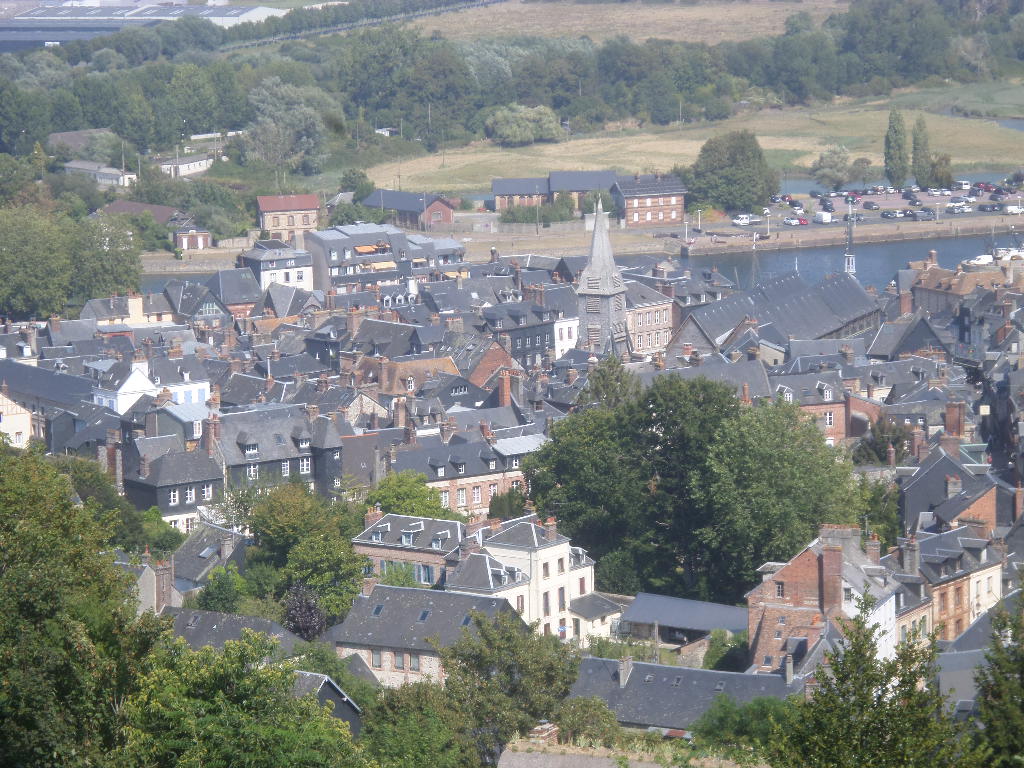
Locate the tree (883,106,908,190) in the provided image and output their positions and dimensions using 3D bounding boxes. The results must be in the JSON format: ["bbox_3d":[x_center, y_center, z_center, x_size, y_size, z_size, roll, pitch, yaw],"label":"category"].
[{"bbox_3d":[98.264,-59.981,945.000,5.700,20.900,5.600,-1,8,0],"label":"tree"}]

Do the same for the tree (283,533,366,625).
[{"bbox_3d":[-18.762,19.668,372.000,8.100,9.711,8.100,0,8,0],"label":"tree"}]

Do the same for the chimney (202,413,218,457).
[{"bbox_3d":[-33.445,5.668,415.000,0.800,4.900,1.400,-6,9,-33],"label":"chimney"}]

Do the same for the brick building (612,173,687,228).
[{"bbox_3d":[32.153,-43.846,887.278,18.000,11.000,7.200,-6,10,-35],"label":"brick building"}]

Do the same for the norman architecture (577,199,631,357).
[{"bbox_3d":[14.303,-16.397,579.956,6.400,25.500,6.400,5,10,28],"label":"norman architecture"}]

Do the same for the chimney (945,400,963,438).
[{"bbox_3d":[56.372,4.576,470.000,1.900,4.900,1.200,3,9,30],"label":"chimney"}]

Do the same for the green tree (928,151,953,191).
[{"bbox_3d":[109.637,-54.307,945.000,6.600,9.800,6.400,-1,8,0],"label":"green tree"}]

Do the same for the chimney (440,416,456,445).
[{"bbox_3d":[-7.539,5.439,439.245,1.300,3.200,1.400,-5,10,-32],"label":"chimney"}]

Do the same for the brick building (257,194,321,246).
[{"bbox_3d":[-51.604,-37.312,841.250,13.600,10.600,6.800,-4,9,-26],"label":"brick building"}]

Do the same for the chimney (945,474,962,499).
[{"bbox_3d":[48.411,11.281,405.000,1.600,2.650,0.800,-1,8,-6],"label":"chimney"}]

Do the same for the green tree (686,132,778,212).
[{"bbox_3d":[49.000,-47.432,819.342,19.500,17.500,18.500,0,9,0],"label":"green tree"}]

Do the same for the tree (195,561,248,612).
[{"bbox_3d":[-29.010,20.551,368.000,5.100,5.490,5.100,0,8,0],"label":"tree"}]

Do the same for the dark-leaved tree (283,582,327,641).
[{"bbox_3d":[-20.595,22.778,367.000,4.300,6.400,4.200,-1,8,0],"label":"dark-leaved tree"}]

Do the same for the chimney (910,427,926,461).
[{"bbox_3d":[49.005,7.100,445.000,1.400,4.000,0.950,-4,8,-18],"label":"chimney"}]

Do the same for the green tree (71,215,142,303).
[{"bbox_3d":[-70.184,-21.012,641.265,12.500,16.500,12.500,0,9,0],"label":"green tree"}]

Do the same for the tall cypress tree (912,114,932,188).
[{"bbox_3d":[104.781,-59.291,945.000,4.600,19.800,4.600,-1,8,0],"label":"tall cypress tree"}]

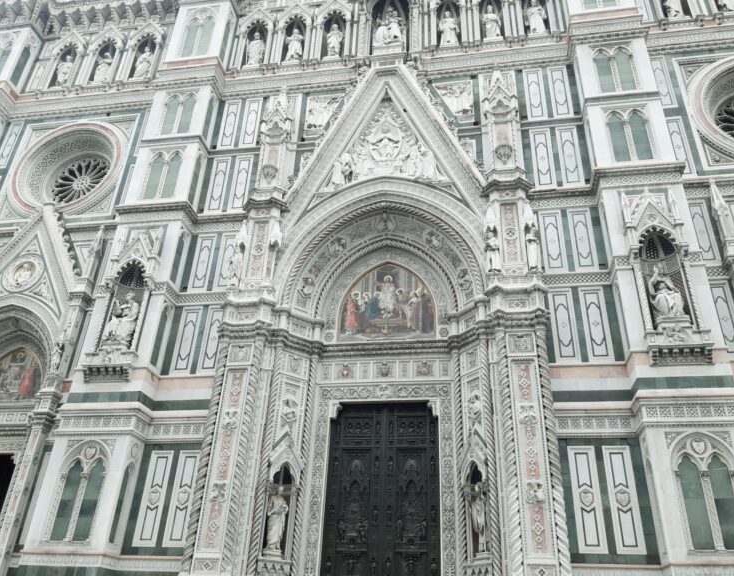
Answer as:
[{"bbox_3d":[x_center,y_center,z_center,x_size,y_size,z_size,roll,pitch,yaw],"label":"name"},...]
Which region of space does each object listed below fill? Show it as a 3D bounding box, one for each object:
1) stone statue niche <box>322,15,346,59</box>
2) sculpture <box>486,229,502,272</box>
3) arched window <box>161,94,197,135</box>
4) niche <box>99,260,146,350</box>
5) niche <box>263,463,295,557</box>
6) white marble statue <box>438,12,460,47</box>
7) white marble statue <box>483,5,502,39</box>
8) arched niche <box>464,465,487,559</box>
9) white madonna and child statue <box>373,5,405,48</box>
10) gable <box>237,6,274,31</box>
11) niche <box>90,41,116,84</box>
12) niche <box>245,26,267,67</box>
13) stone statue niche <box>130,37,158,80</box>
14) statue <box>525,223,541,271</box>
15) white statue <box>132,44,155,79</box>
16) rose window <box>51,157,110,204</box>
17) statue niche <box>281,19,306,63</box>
[{"bbox_3d":[-1.583,-12.376,30.755,1.200,3.150,0.800,-3,-30,10],"label":"stone statue niche"},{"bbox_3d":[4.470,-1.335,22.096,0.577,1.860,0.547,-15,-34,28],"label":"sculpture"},{"bbox_3d":[-8.539,-7.892,28.336,1.412,2.407,0.348,-3,-30,10],"label":"arched window"},{"bbox_3d":[-9.084,0.659,23.481,1.393,3.730,1.144,-3,-30,10],"label":"niche"},{"bbox_3d":[-2.999,7.264,20.581,0.880,2.900,0.650,21,-34,-29],"label":"niche"},{"bbox_3d":[3.899,-12.316,29.670,0.965,2.457,0.696,-3,-30,10],"label":"white marble statue"},{"bbox_3d":[5.946,-12.664,29.544,0.880,2.350,0.650,-3,-30,10],"label":"white marble statue"},{"bbox_3d":[3.681,6.957,19.497,0.650,2.900,0.880,21,-34,-29],"label":"arched niche"},{"bbox_3d":[1.093,-12.468,29.786,1.412,2.785,0.995,-3,-30,10],"label":"white madonna and child statue"},{"bbox_3d":[-5.567,-13.699,31.900,1.850,1.500,0.400,-3,-30,10],"label":"gable"},{"bbox_3d":[-13.786,-11.797,32.987,1.174,3.133,0.846,-3,-30,10],"label":"niche"},{"bbox_3d":[-5.486,-12.037,31.488,1.124,3.133,0.846,-3,-30,10],"label":"niche"},{"bbox_3d":[-11.510,-11.884,32.432,1.200,3.150,0.800,-3,-30,10],"label":"stone statue niche"},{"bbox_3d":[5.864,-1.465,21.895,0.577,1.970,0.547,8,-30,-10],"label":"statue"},{"bbox_3d":[-11.583,-11.820,32.520,0.880,2.350,0.650,-3,-30,10],"label":"white statue"},{"bbox_3d":[-13.843,-5.055,30.322,3.100,3.100,0.400,-3,-30,10],"label":"rose window"},{"bbox_3d":[-3.533,-12.280,31.085,1.200,3.150,0.800,-3,-30,10],"label":"statue niche"}]

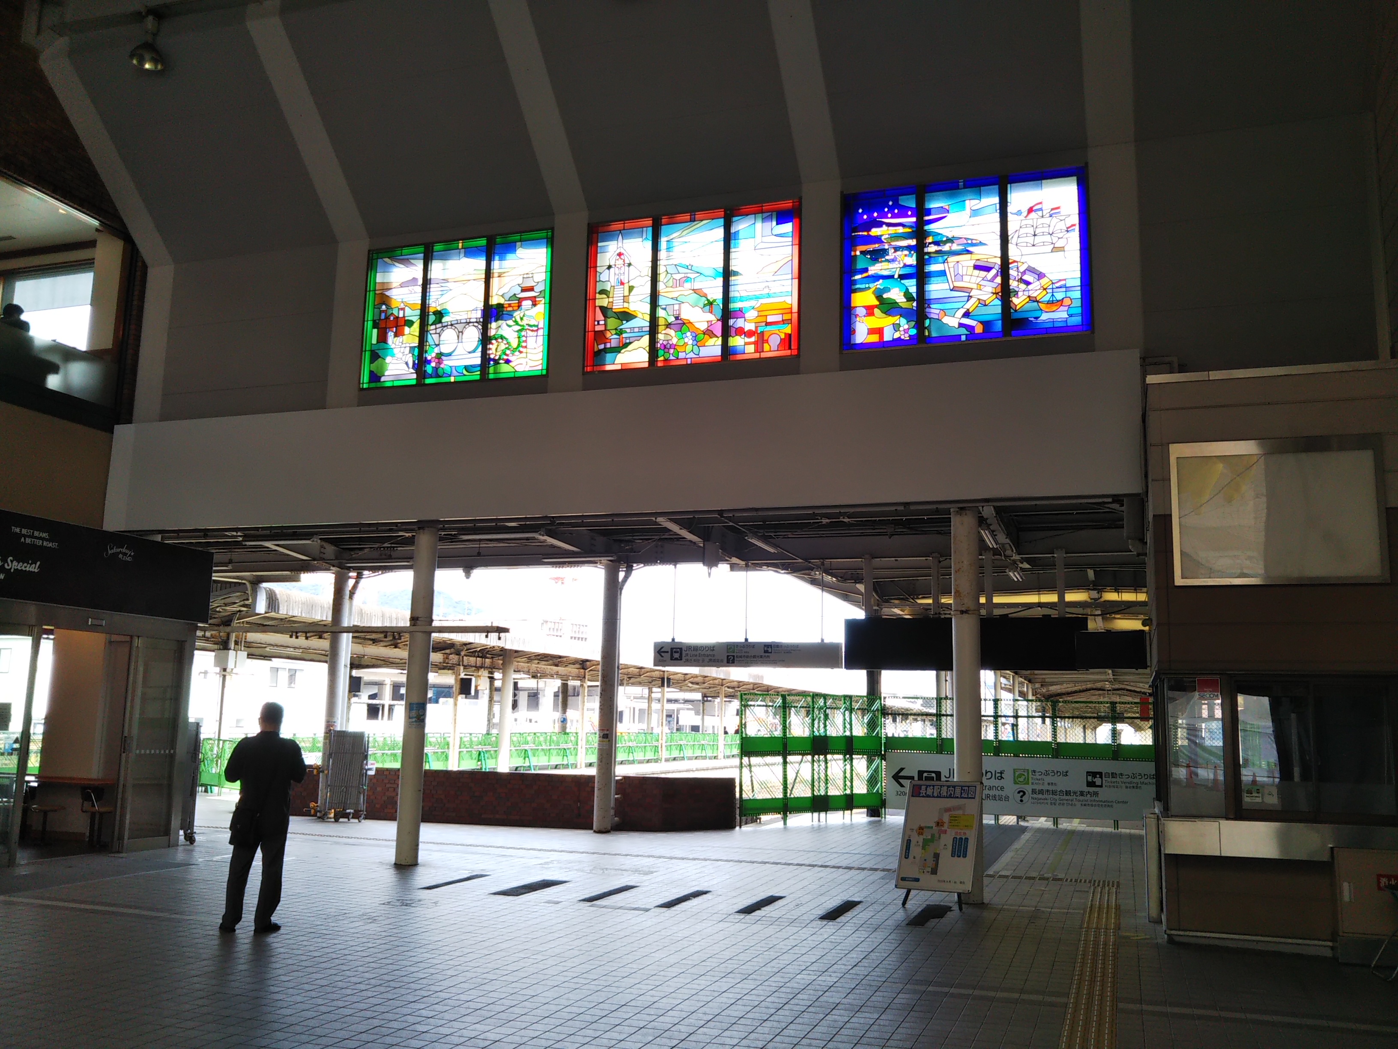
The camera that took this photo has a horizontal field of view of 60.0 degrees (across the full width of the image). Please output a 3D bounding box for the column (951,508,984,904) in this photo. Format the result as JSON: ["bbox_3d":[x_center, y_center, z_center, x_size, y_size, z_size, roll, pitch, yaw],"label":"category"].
[{"bbox_3d":[2.717,1.760,12.257,0.268,3.910,0.268,-2,-10,19],"label":"column"}]

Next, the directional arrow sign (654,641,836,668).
[{"bbox_3d":[0.723,1.976,18.290,2.940,0.385,0.180,-2,-10,19],"label":"directional arrow sign"}]

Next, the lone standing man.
[{"bbox_3d":[-3.436,2.304,9.668,0.580,1.750,0.380,2,-9,-7],"label":"lone standing man"}]

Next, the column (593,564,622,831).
[{"bbox_3d":[-1.402,2.622,18.908,0.285,4.140,0.270,-2,-10,19],"label":"column"}]

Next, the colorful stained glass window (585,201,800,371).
[{"bbox_3d":[-0.101,-2.783,14.247,2.653,1.885,0.100,-2,-10,19],"label":"colorful stained glass window"}]

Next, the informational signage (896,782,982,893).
[{"bbox_3d":[2.305,3.048,11.624,0.780,1.150,0.550,-3,-10,26],"label":"informational signage"}]

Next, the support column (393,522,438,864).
[{"bbox_3d":[-3.321,1.953,14.279,0.268,3.910,0.268,-2,-10,19],"label":"support column"}]

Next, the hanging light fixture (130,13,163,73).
[{"bbox_3d":[-6.578,-5.738,14.434,0.370,0.680,0.370,-2,-10,19],"label":"hanging light fixture"}]

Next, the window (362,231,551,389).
[{"bbox_3d":[-3.063,-2.695,15.240,2.637,1.883,0.100,-2,-10,19],"label":"window"}]

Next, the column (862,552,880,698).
[{"bbox_3d":[3.301,3.135,22.907,0.270,4.600,0.270,-2,-10,19],"label":"column"}]

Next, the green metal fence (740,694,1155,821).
[{"bbox_3d":[4.208,3.937,20.047,6.390,2.150,3.000,-2,-10,19],"label":"green metal fence"}]

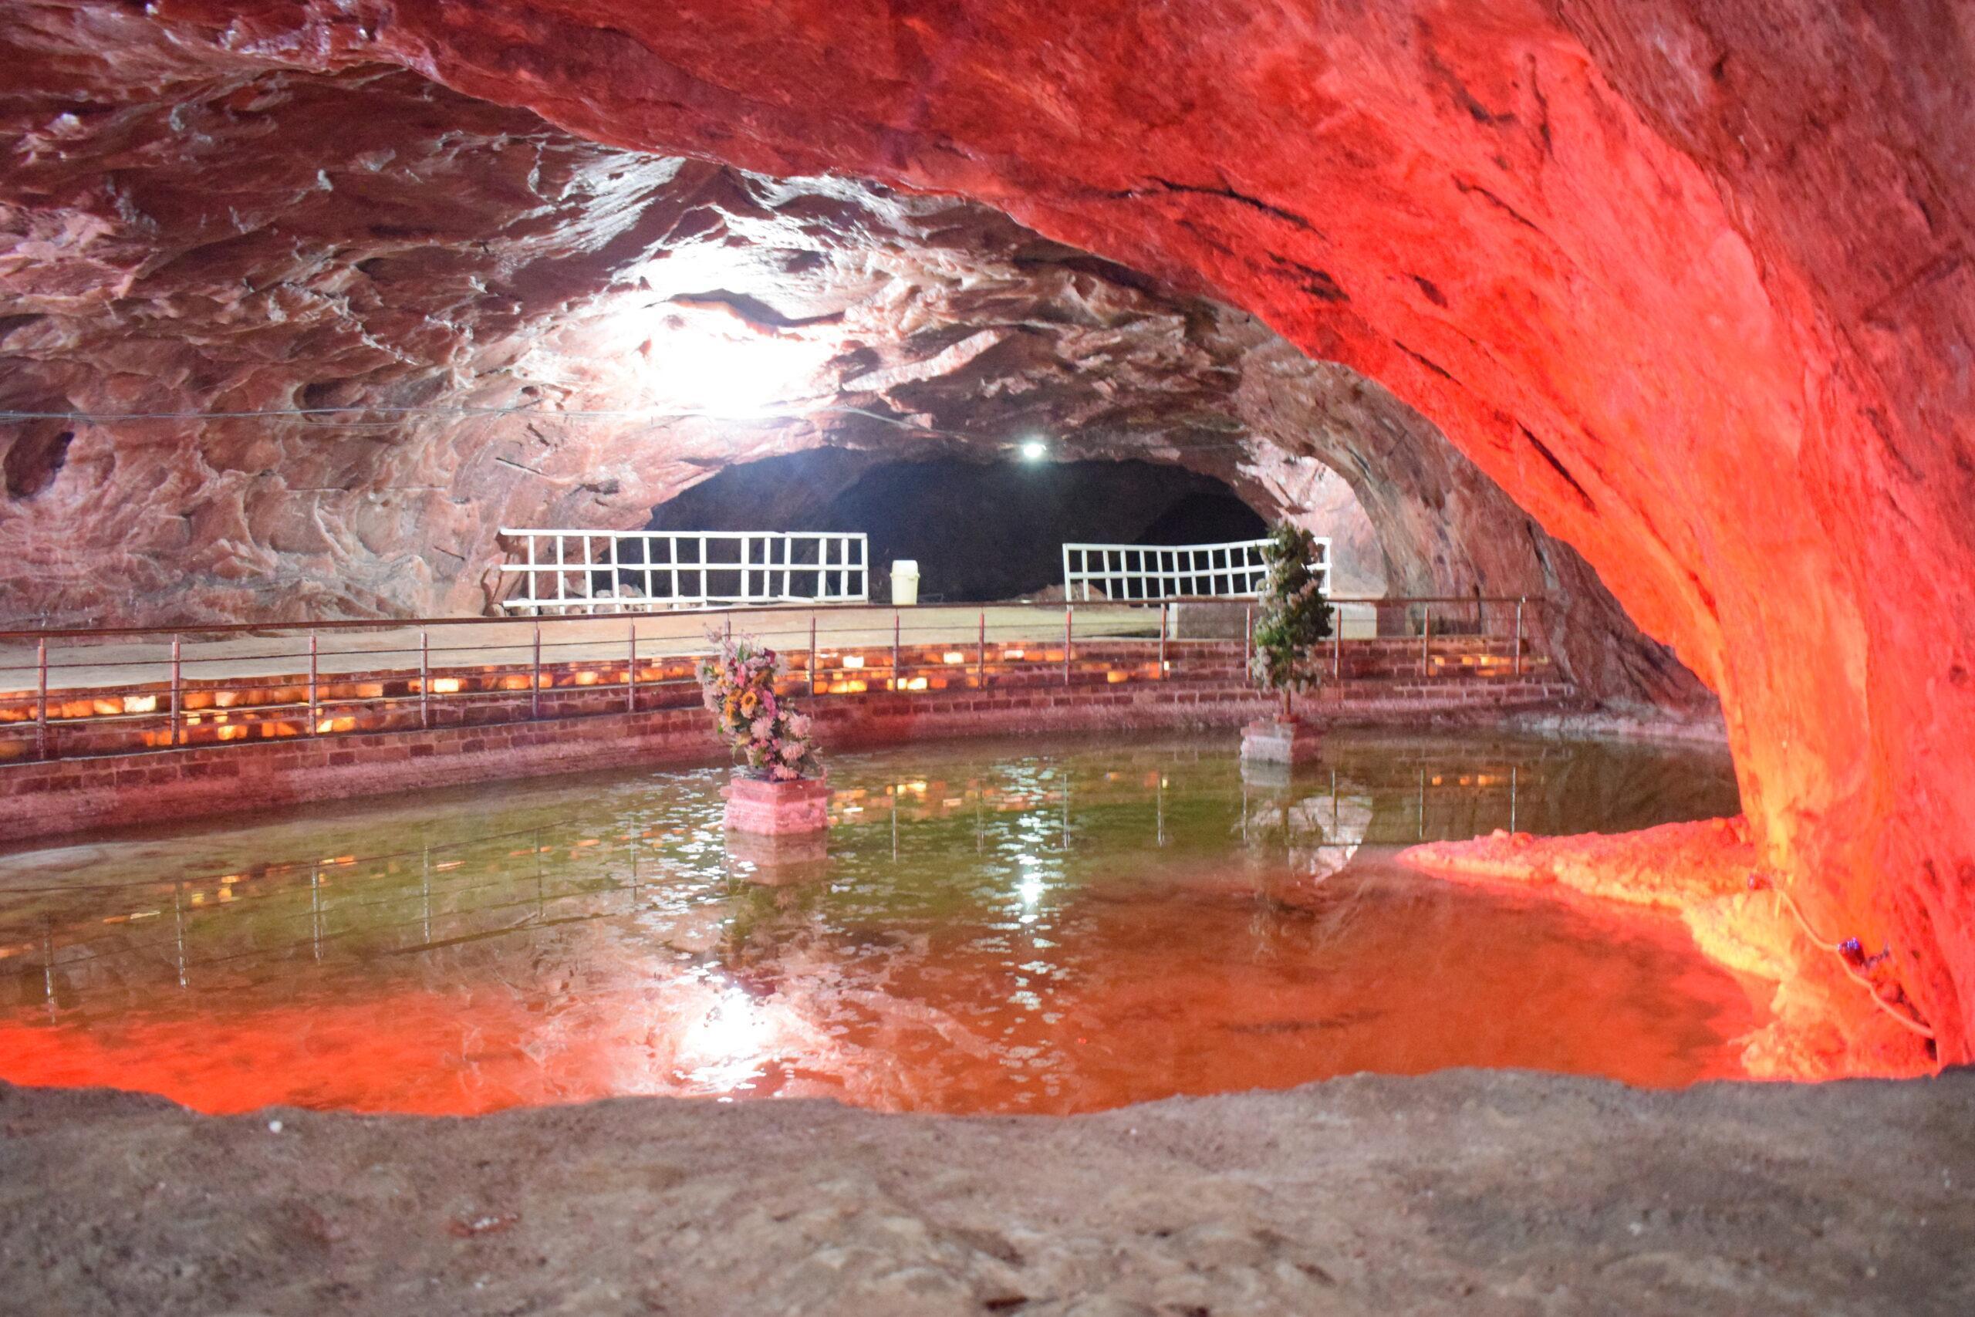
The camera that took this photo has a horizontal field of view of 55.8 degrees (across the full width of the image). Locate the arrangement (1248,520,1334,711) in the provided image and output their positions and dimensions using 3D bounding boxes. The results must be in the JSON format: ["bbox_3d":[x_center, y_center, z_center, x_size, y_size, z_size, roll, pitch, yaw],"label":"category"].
[{"bbox_3d":[2.836,-0.374,17.400,0.770,1.810,0.730,1,4,9],"label":"arrangement"}]

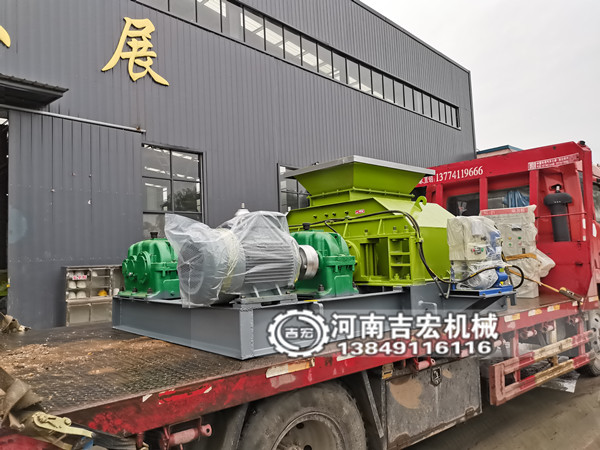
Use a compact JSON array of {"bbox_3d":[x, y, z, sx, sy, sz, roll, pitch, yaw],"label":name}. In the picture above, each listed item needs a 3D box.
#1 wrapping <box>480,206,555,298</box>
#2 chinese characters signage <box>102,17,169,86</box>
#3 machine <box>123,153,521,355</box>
[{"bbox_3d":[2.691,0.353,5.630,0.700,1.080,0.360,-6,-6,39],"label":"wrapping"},{"bbox_3d":[-4.374,-4.759,12.171,1.842,1.825,0.120,3,-7,-45],"label":"chinese characters signage"},{"bbox_3d":[0.258,0.149,4.278,3.425,1.423,1.990,3,-7,-41],"label":"machine"}]

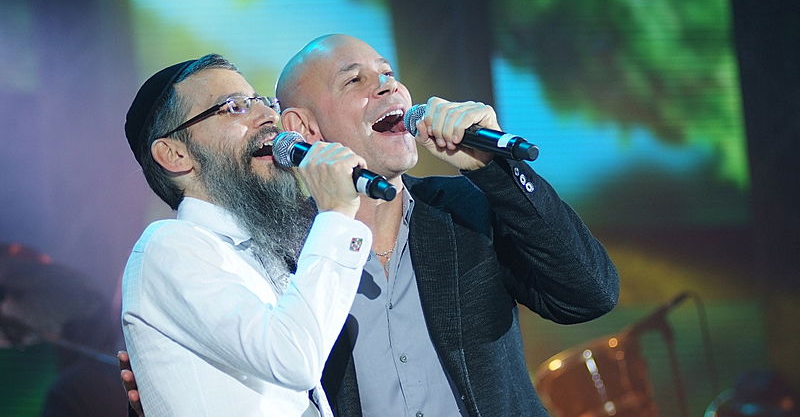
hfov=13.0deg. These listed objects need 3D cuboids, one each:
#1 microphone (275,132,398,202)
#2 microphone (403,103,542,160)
[{"bbox_3d":[-0.090,-0.054,4.834,0.051,0.051,0.255,2,15,-39],"label":"microphone"},{"bbox_3d":[0.102,-0.104,5.025,0.051,0.051,0.255,2,11,-45],"label":"microphone"}]

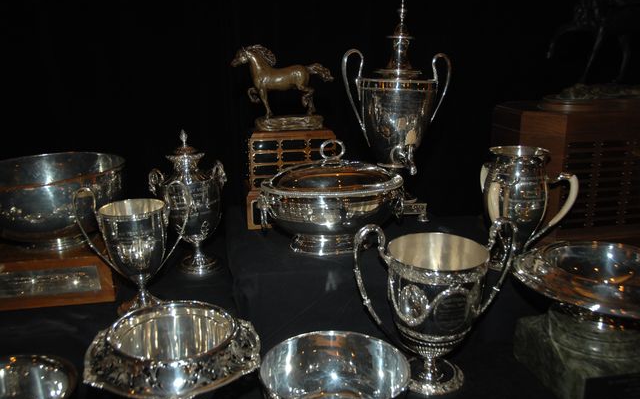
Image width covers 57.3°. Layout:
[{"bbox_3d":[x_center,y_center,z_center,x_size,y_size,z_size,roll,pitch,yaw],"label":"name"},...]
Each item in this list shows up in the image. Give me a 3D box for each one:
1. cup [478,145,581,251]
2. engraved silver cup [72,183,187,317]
[{"bbox_3d":[0.460,0.017,1.316,0.218,0.271,0.242,0,16,0],"label":"cup"},{"bbox_3d":[-0.420,0.112,1.362,0.272,0.294,0.160,-4,16,-13],"label":"engraved silver cup"}]

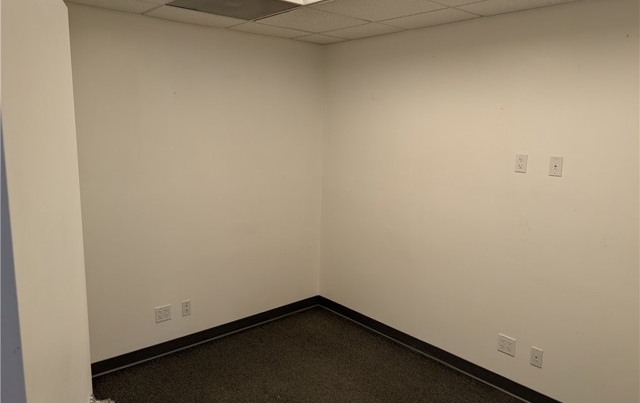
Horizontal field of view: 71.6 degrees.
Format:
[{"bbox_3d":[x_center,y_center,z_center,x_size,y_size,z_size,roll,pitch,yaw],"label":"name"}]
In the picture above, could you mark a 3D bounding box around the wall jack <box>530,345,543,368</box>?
[{"bbox_3d":[1.354,0.978,2.776,0.010,0.116,0.071,-8,13,-41],"label":"wall jack"}]

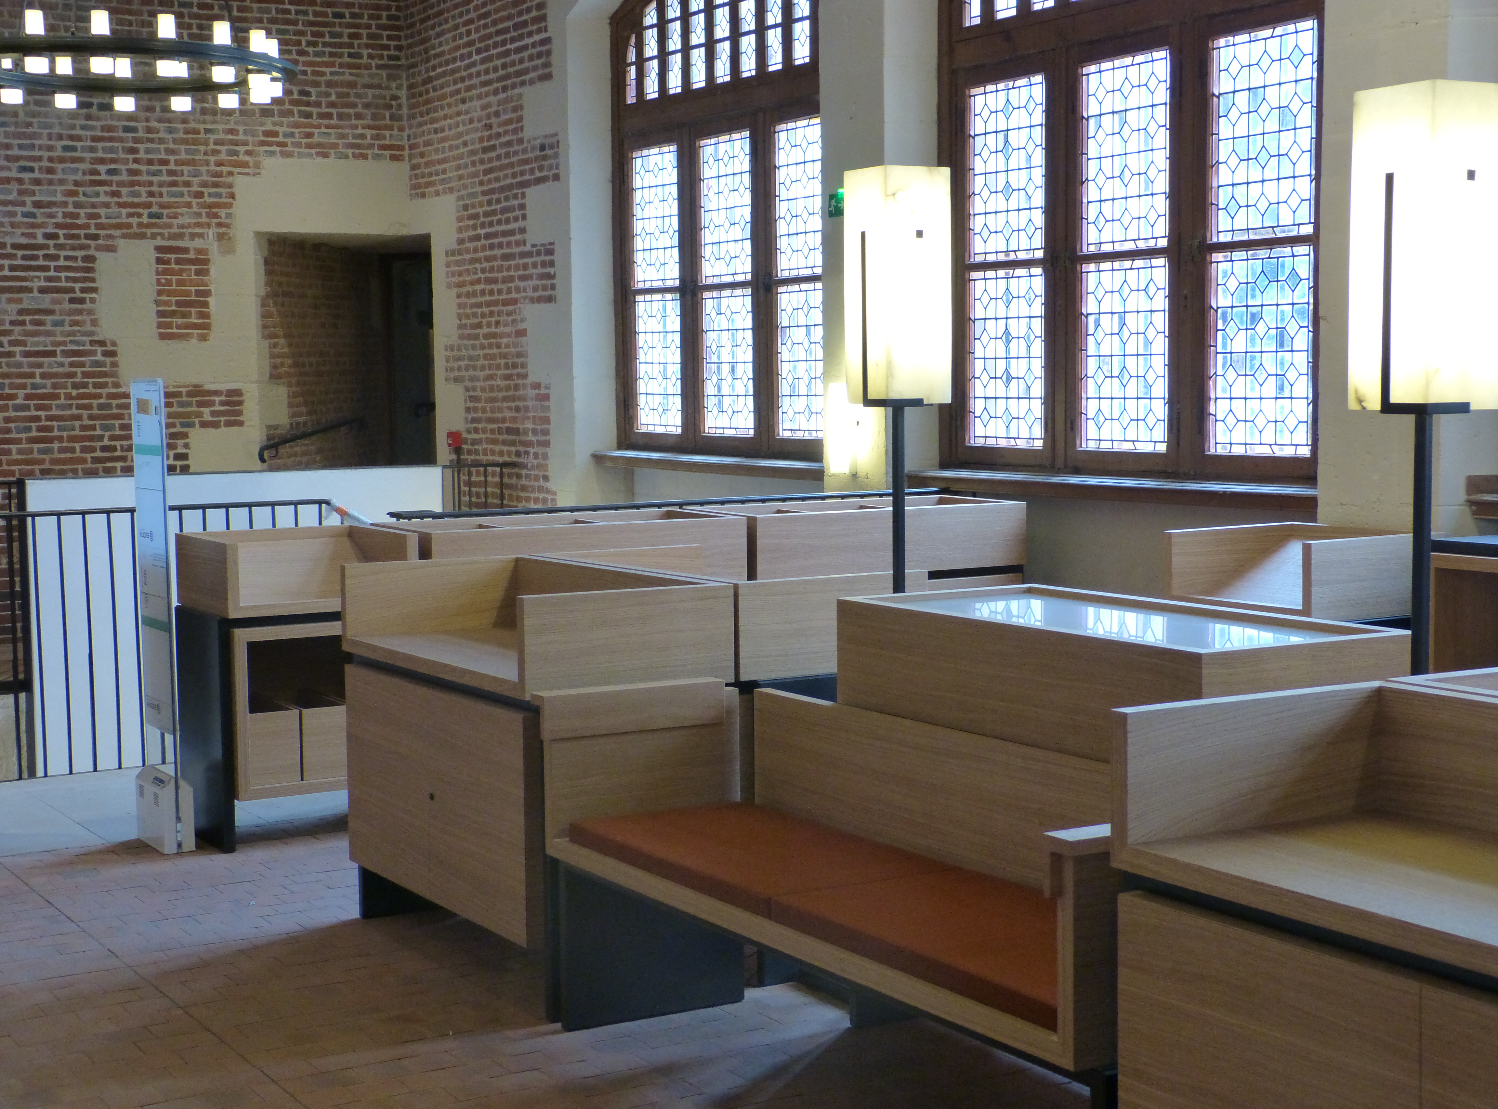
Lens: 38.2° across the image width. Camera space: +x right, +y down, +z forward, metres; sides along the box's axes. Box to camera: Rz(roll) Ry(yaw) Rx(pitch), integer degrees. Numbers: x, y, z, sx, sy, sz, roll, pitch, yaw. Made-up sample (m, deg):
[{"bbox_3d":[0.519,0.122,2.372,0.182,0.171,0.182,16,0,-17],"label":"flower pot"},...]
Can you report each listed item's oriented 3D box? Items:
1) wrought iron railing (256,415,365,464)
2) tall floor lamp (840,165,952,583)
[{"bbox_3d":[-2.899,-0.770,14.357,0.100,0.271,1.861,0,5,11],"label":"wrought iron railing"},{"bbox_3d":[0.367,0.070,5.240,0.182,1.979,0.182,-3,5,-30],"label":"tall floor lamp"}]

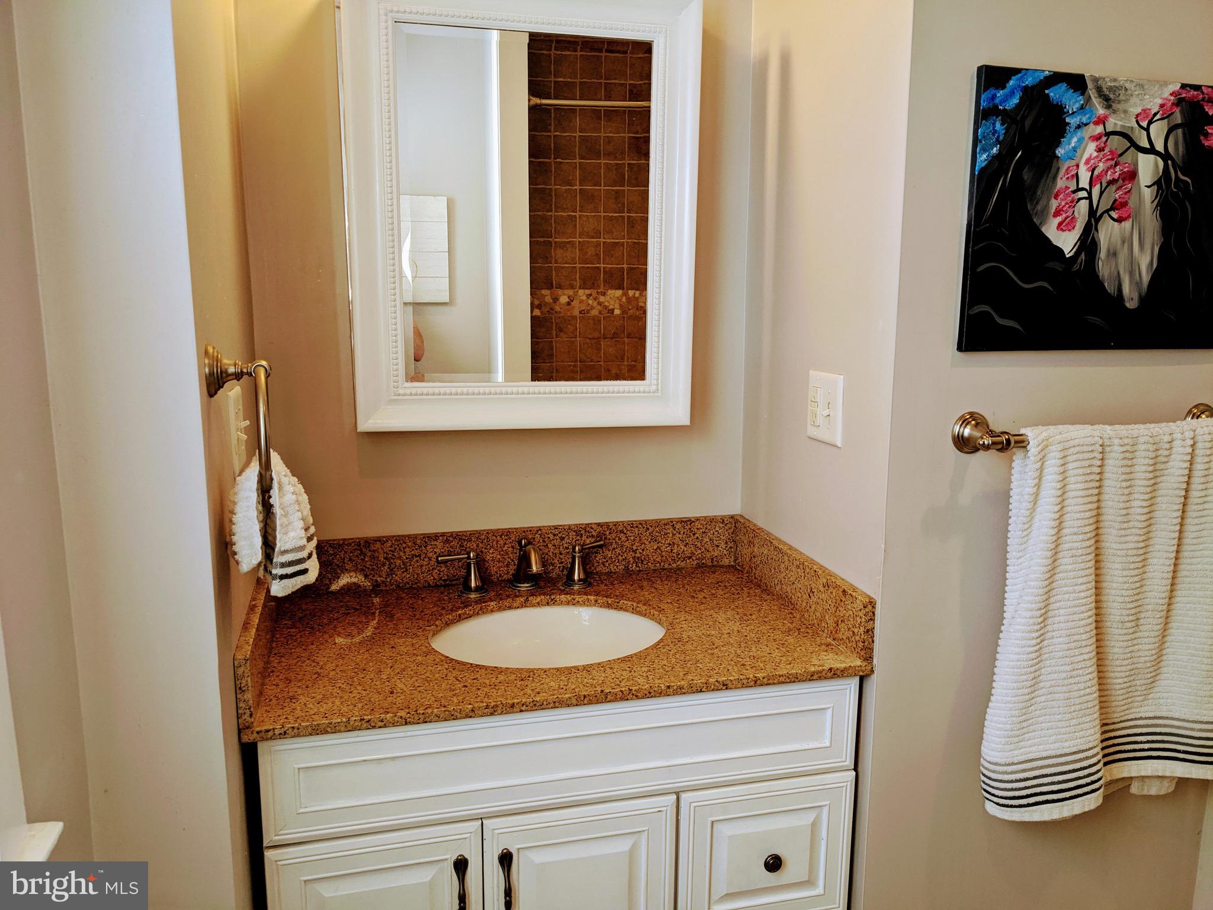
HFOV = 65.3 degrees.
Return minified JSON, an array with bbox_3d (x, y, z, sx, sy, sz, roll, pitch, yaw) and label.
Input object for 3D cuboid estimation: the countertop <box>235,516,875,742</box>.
[{"bbox_3d":[-0.100,0.250,1.601,0.915,0.118,0.556,-3,11,-13],"label":"countertop"}]

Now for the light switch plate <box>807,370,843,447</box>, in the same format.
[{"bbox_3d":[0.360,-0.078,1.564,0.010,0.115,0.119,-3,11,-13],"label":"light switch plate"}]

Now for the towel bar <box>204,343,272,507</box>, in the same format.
[{"bbox_3d":[-0.438,-0.042,1.146,0.071,0.188,0.160,-3,11,-13],"label":"towel bar"}]

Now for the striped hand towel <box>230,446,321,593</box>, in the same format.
[{"bbox_3d":[-0.413,0.078,1.180,0.100,0.175,0.135,-3,11,-13],"label":"striped hand towel"}]

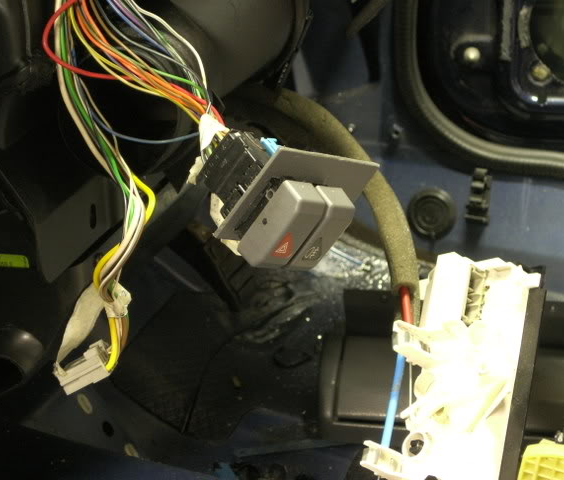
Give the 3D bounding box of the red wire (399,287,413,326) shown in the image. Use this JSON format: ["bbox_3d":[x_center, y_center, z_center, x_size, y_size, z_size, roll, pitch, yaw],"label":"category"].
[{"bbox_3d":[0.059,0.031,1.000,0.005,0.020,0.005,-8,-9,0],"label":"red wire"}]

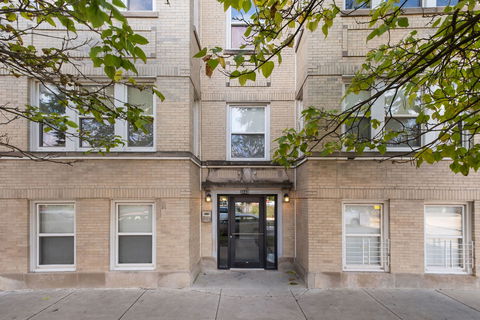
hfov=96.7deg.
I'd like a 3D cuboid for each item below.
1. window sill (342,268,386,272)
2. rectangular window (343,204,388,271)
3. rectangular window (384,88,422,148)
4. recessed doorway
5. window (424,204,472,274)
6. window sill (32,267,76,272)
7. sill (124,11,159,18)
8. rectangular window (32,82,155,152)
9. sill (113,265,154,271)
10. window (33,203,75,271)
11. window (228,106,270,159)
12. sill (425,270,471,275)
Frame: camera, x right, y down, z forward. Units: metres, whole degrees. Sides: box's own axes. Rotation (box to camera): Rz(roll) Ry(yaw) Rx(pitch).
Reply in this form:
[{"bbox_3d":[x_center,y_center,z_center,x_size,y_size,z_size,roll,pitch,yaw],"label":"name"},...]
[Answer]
[{"bbox_3d":[2.883,2.543,4.920,1.038,0.104,0.150,0,0,0],"label":"window sill"},{"bbox_3d":[2.912,1.793,4.950,1.068,1.590,0.150,0,0,0],"label":"rectangular window"},{"bbox_3d":[3.823,-0.969,4.980,0.899,1.448,0.130,0,0,0],"label":"rectangular window"},{"bbox_3d":[0.201,2.059,6.120,1.750,2.166,0.220,0,0,0],"label":"recessed doorway"},{"bbox_3d":[4.850,1.833,4.950,1.137,1.648,0.150,0,0,0],"label":"window"},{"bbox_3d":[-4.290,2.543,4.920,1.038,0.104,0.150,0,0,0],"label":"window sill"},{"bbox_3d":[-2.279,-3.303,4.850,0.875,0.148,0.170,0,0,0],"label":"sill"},{"bbox_3d":[-3.394,-1.009,4.950,2.889,1.671,0.160,0,0,0],"label":"rectangular window"},{"bbox_3d":[-2.457,2.497,4.920,1.015,0.104,0.150,0,0,0],"label":"sill"},{"bbox_3d":[-4.322,1.781,4.950,1.033,1.613,0.150,0,0,0],"label":"window"},{"bbox_3d":[0.243,-0.801,6.100,1.173,1.630,0.150,0,0,0],"label":"window"},{"bbox_3d":[4.798,2.595,4.920,1.084,0.101,0.150,0,0,0],"label":"sill"}]

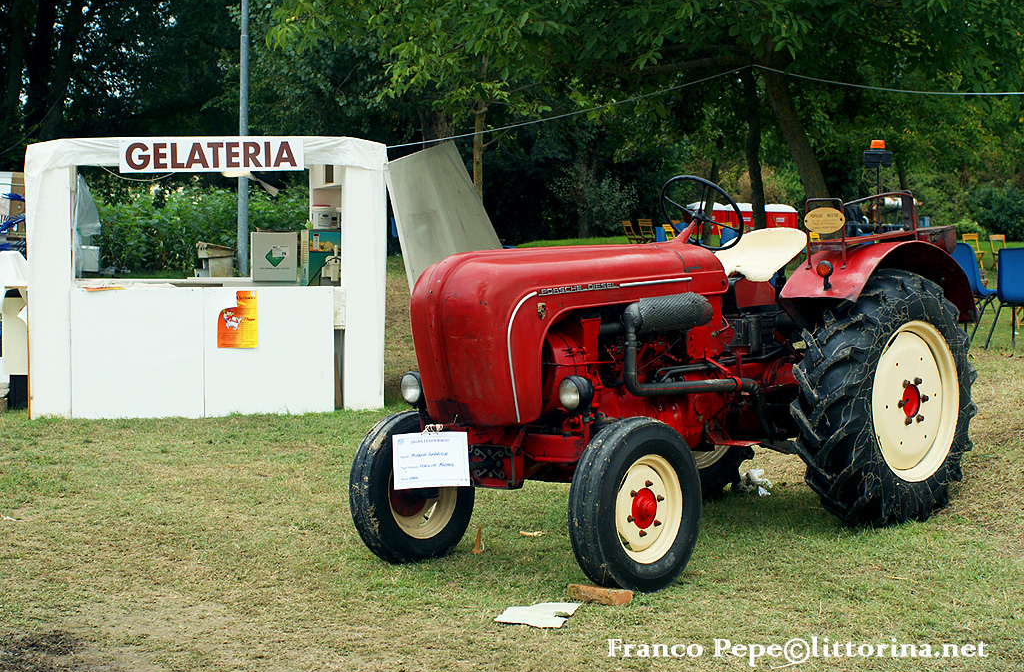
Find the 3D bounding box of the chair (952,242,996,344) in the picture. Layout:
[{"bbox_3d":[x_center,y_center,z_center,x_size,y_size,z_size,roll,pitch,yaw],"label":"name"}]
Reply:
[{"bbox_3d":[3.698,-0.339,15.200,0.520,0.810,0.480,-2,4,-31],"label":"chair"}]

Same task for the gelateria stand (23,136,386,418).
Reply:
[{"bbox_3d":[-2.813,-0.581,17.531,3.080,2.400,2.300,-1,3,-10],"label":"gelateria stand"}]

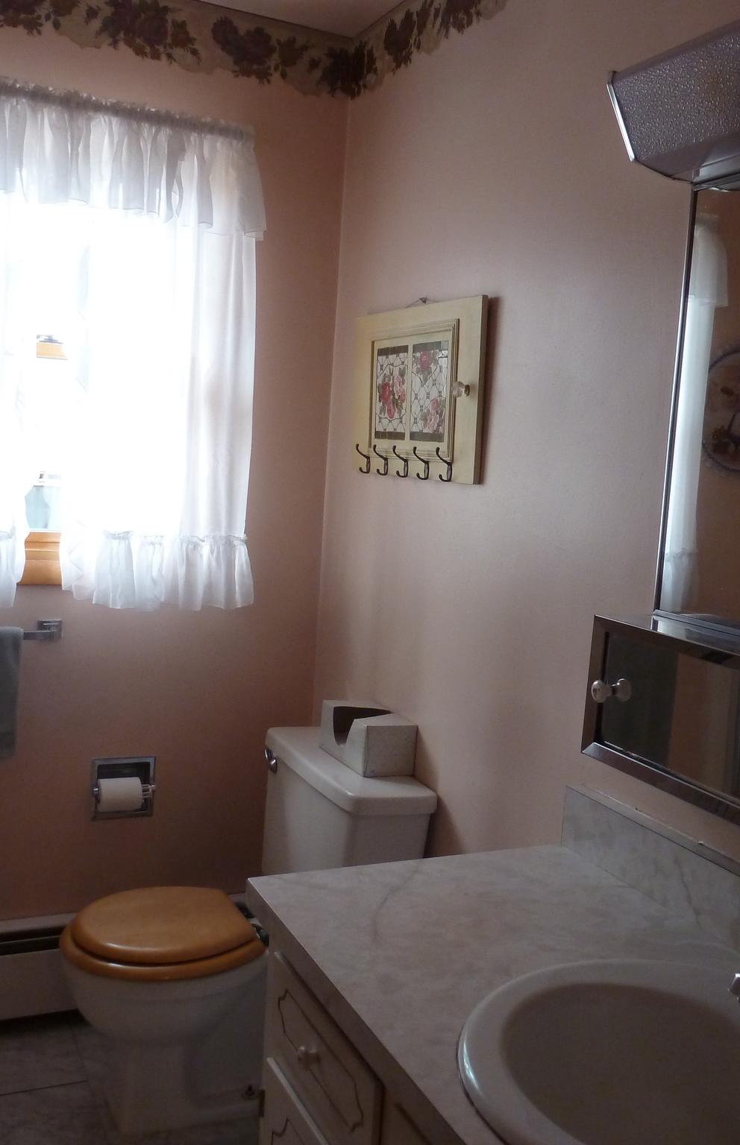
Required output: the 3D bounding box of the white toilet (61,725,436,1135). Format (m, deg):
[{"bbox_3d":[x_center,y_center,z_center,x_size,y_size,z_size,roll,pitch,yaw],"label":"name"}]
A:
[{"bbox_3d":[-0.302,0.779,2.233,0.674,0.750,0.525,1,7,-25],"label":"white toilet"}]

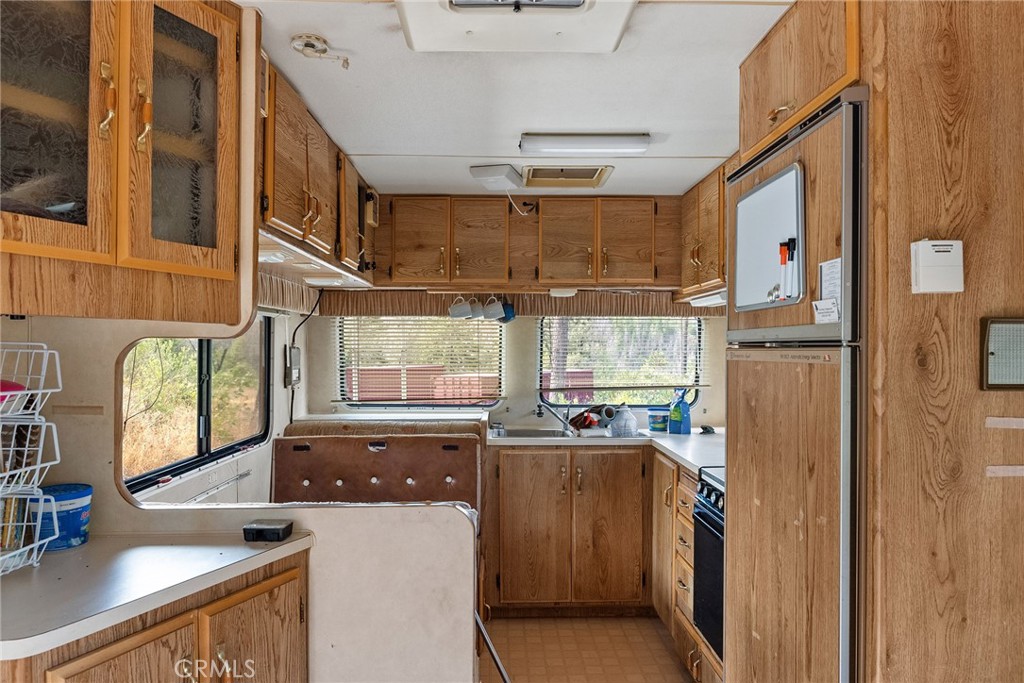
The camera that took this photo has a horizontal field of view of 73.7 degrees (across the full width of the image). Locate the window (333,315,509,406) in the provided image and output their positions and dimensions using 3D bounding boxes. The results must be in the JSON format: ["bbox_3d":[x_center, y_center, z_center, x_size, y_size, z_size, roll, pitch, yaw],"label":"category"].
[{"bbox_3d":[-0.472,0.103,3.524,0.875,0.495,0.050,0,0,-1],"label":"window"}]

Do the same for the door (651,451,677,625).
[{"bbox_3d":[0.639,0.829,2.879,0.025,0.678,0.337,0,0,-1],"label":"door"}]

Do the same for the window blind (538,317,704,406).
[{"bbox_3d":[0.566,0.087,3.515,0.873,0.463,0.040,0,0,-1],"label":"window blind"}]

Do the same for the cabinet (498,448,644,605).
[{"bbox_3d":[0.263,0.830,3.306,0.658,0.709,0.470,0,0,-1],"label":"cabinet"}]

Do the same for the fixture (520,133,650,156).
[{"bbox_3d":[0.258,-0.699,2.435,0.455,0.045,0.130,0,0,-1],"label":"fixture"}]

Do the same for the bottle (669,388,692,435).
[{"bbox_3d":[0.808,0.334,3.277,0.078,0.222,0.067,0,-1,41],"label":"bottle"}]

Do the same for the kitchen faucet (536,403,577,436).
[{"bbox_3d":[0.213,0.373,3.266,0.192,0.163,0.080,0,0,-10],"label":"kitchen faucet"}]

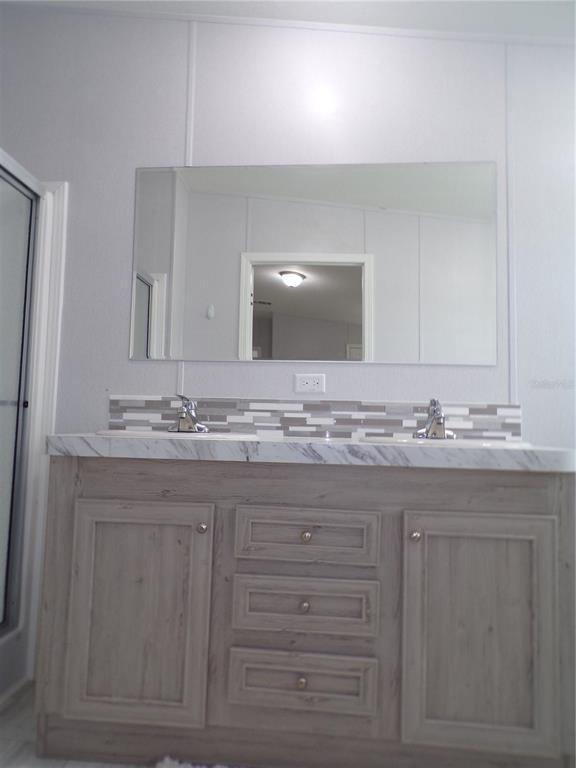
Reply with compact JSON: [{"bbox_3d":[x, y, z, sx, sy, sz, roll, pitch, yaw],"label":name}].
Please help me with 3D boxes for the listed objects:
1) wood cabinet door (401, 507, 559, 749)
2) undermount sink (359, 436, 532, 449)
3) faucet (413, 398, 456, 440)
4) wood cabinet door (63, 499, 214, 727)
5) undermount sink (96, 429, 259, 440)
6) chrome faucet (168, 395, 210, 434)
[{"bbox_3d":[0.508,0.652,1.416,0.399,0.605,0.024,1,-4,5],"label":"wood cabinet door"},{"bbox_3d":[0.491,0.255,1.675,0.530,0.155,0.420,1,-4,5],"label":"undermount sink"},{"bbox_3d":[0.501,0.117,1.780,0.150,0.135,0.150,1,-4,5],"label":"faucet"},{"bbox_3d":[-0.415,0.635,1.498,0.399,0.605,0.024,1,-4,5],"label":"wood cabinet door"},{"bbox_3d":[-0.371,0.238,1.751,0.530,0.155,0.420,1,-4,5],"label":"undermount sink"},{"bbox_3d":[-0.356,0.101,1.855,0.150,0.135,0.150,1,-4,5],"label":"chrome faucet"}]

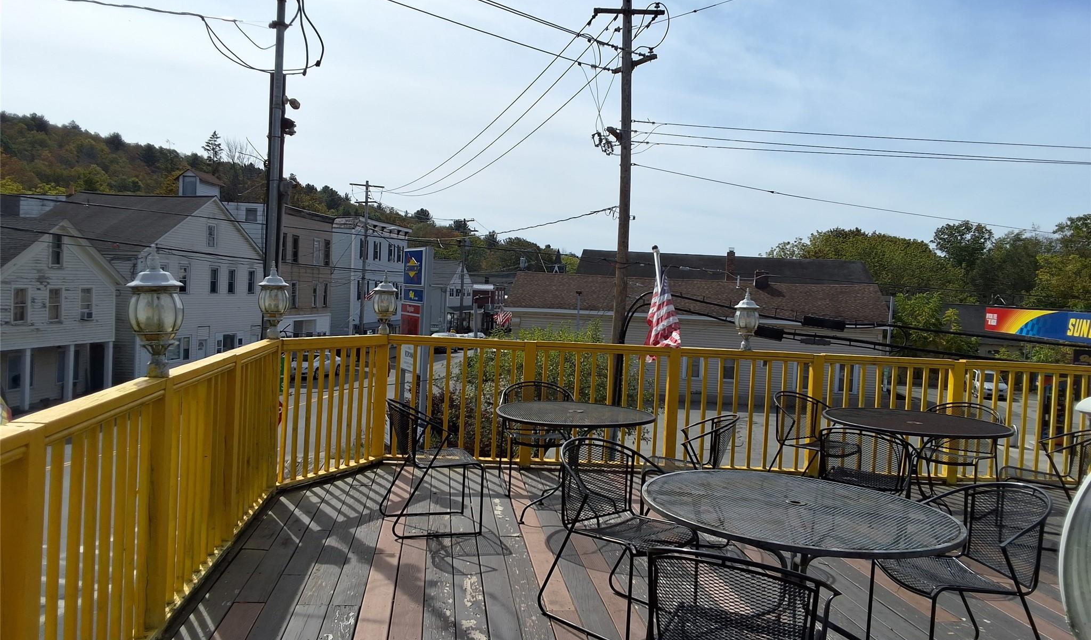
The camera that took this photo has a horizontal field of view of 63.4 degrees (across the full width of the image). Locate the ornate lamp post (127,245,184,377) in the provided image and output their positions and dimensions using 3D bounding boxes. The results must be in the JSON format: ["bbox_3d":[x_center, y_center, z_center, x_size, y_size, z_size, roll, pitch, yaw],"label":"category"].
[{"bbox_3d":[-1.611,-0.035,3.650,0.213,0.545,0.213,3,2,0],"label":"ornate lamp post"}]

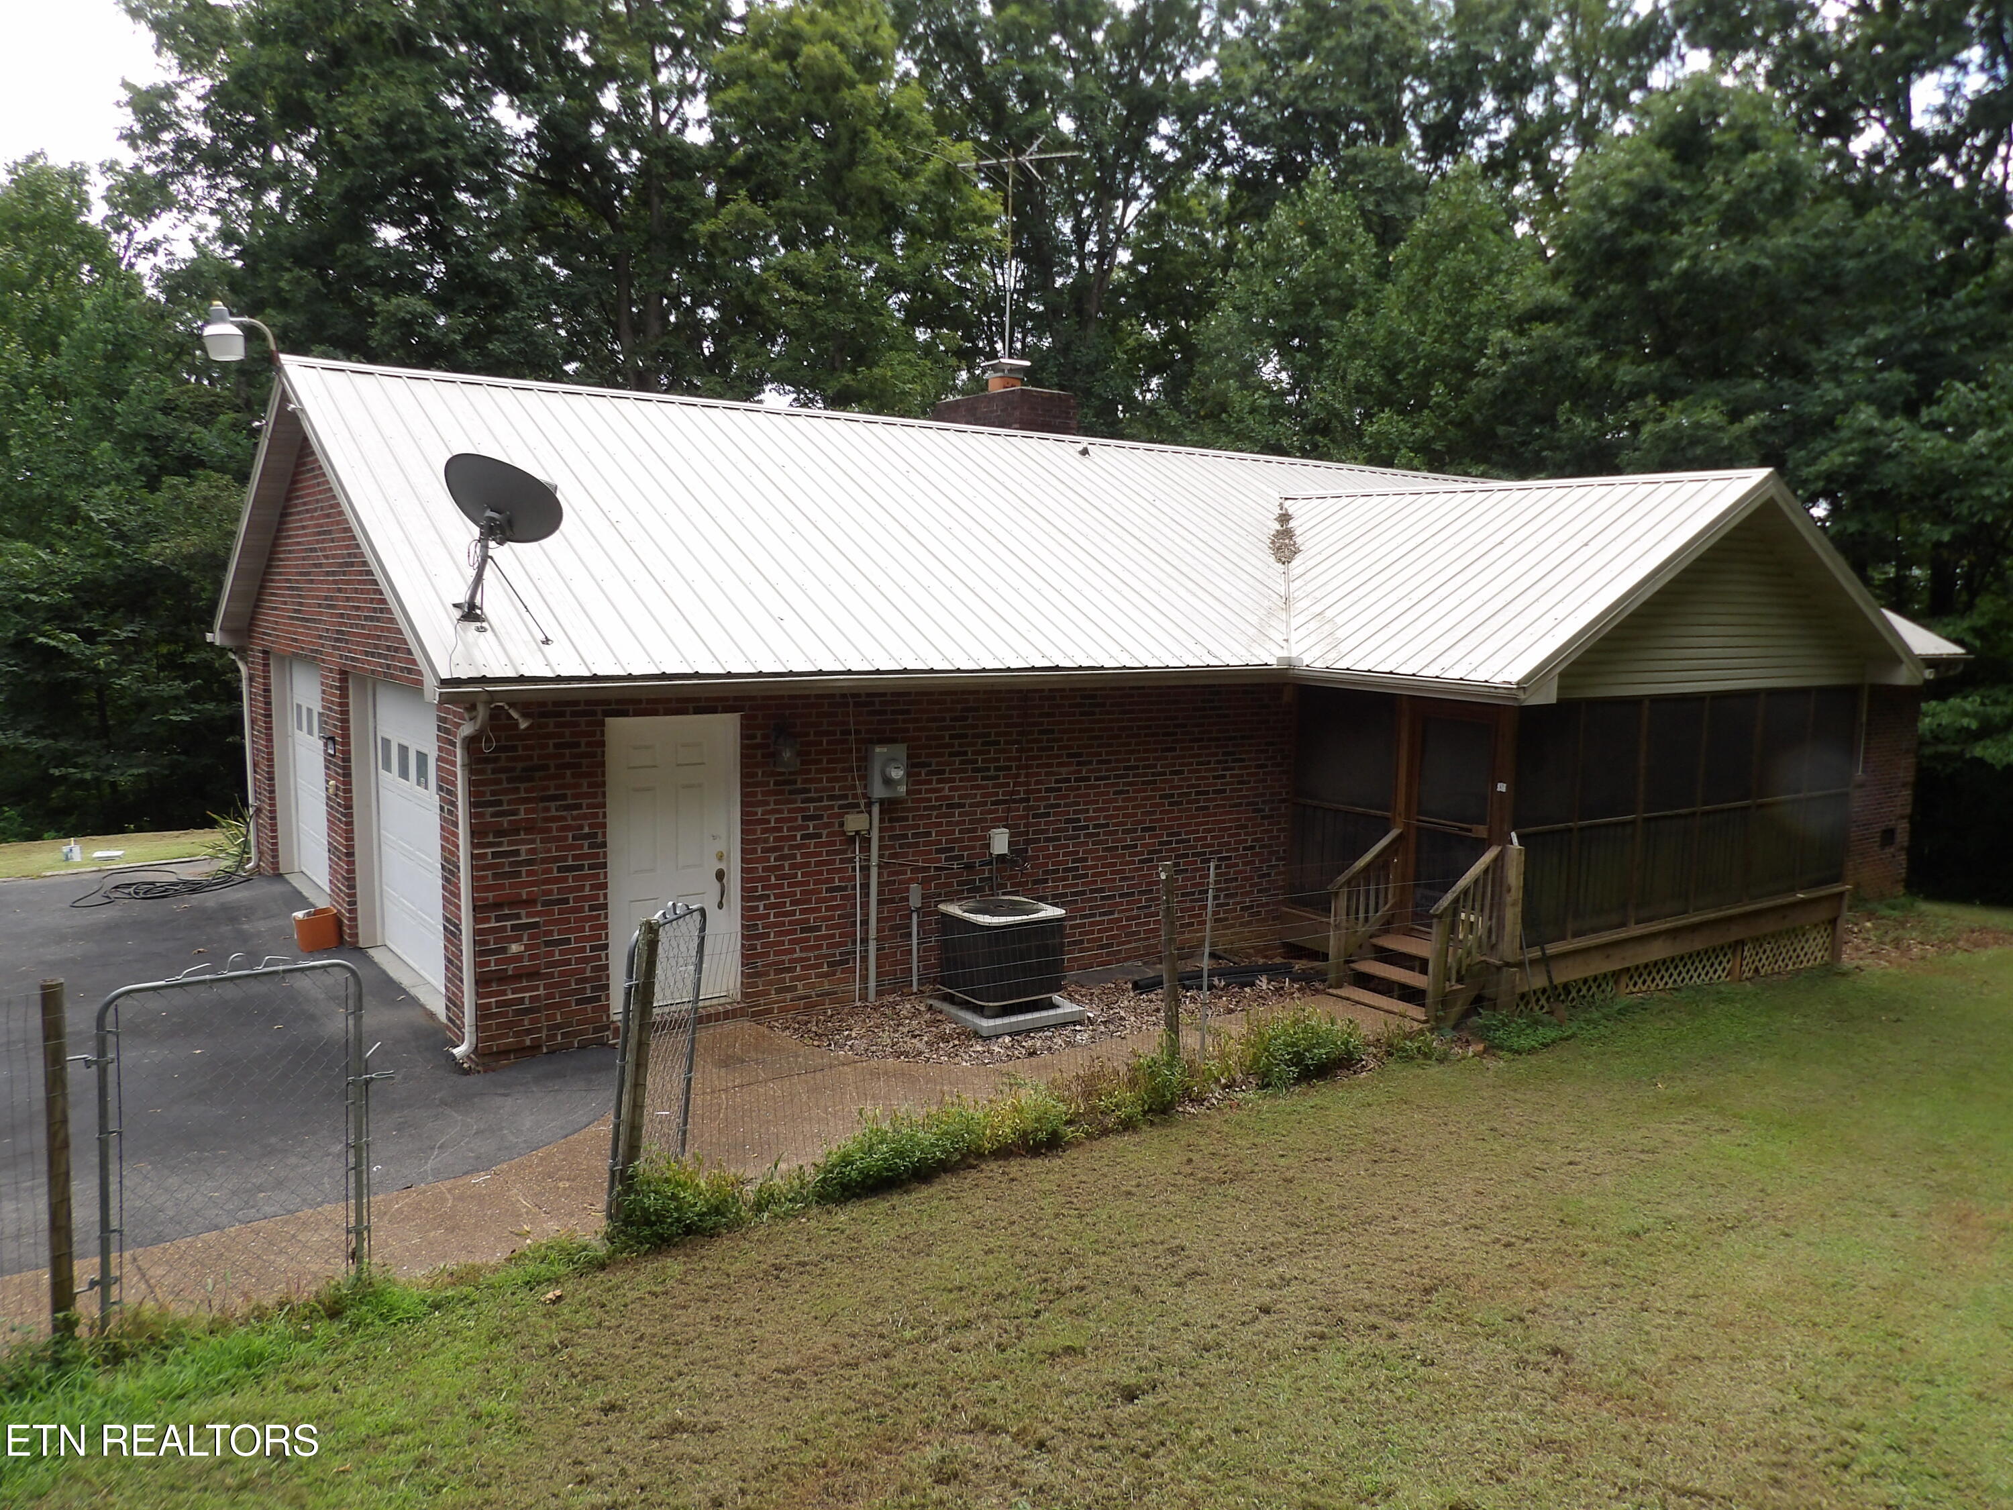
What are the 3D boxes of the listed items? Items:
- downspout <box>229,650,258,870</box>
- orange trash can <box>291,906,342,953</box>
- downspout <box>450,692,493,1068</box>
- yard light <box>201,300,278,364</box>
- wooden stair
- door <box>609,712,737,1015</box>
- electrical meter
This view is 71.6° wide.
[{"bbox_3d":[-8.745,0.032,15.998,0.153,2.523,0.521,-4,8,-36],"label":"downspout"},{"bbox_3d":[-5.931,1.510,12.008,0.345,0.300,0.250,-8,11,-36],"label":"orange trash can"},{"bbox_3d":[-3.307,0.808,8.599,0.180,2.398,0.485,-4,8,-36],"label":"downspout"},{"bbox_3d":[-6.362,-3.503,11.596,0.539,0.489,0.296,-4,8,-36],"label":"yard light"},{"bbox_3d":[3.385,1.911,11.840,0.790,0.449,1.060,-4,8,-36],"label":"wooden stair"},{"bbox_3d":[-2.313,0.748,9.690,0.974,2.061,0.117,-4,8,-36],"label":"door"},{"bbox_3d":[-0.866,0.123,10.473,0.292,0.392,0.198,-4,8,-36],"label":"electrical meter"}]

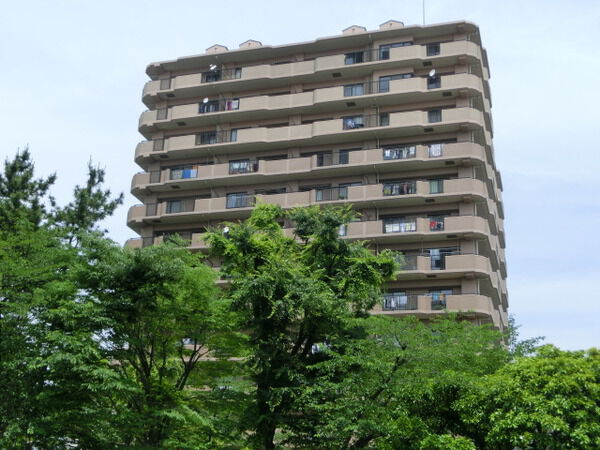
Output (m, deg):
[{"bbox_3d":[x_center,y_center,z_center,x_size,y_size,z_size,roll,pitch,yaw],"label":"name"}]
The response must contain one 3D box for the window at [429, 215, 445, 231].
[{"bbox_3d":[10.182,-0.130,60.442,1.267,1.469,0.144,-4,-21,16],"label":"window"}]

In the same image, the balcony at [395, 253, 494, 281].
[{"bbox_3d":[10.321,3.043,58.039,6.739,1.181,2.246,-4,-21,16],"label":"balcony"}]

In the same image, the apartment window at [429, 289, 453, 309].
[{"bbox_3d":[10.094,5.408,58.350,1.670,1.786,0.144,-4,-21,16],"label":"apartment window"}]

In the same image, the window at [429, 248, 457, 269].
[{"bbox_3d":[10.430,2.558,59.333,2.246,1.901,0.144,-4,-21,16],"label":"window"}]

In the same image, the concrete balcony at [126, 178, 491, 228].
[{"bbox_3d":[-0.170,-1.555,63.377,29.290,1.181,2.592,-4,-21,16],"label":"concrete balcony"}]

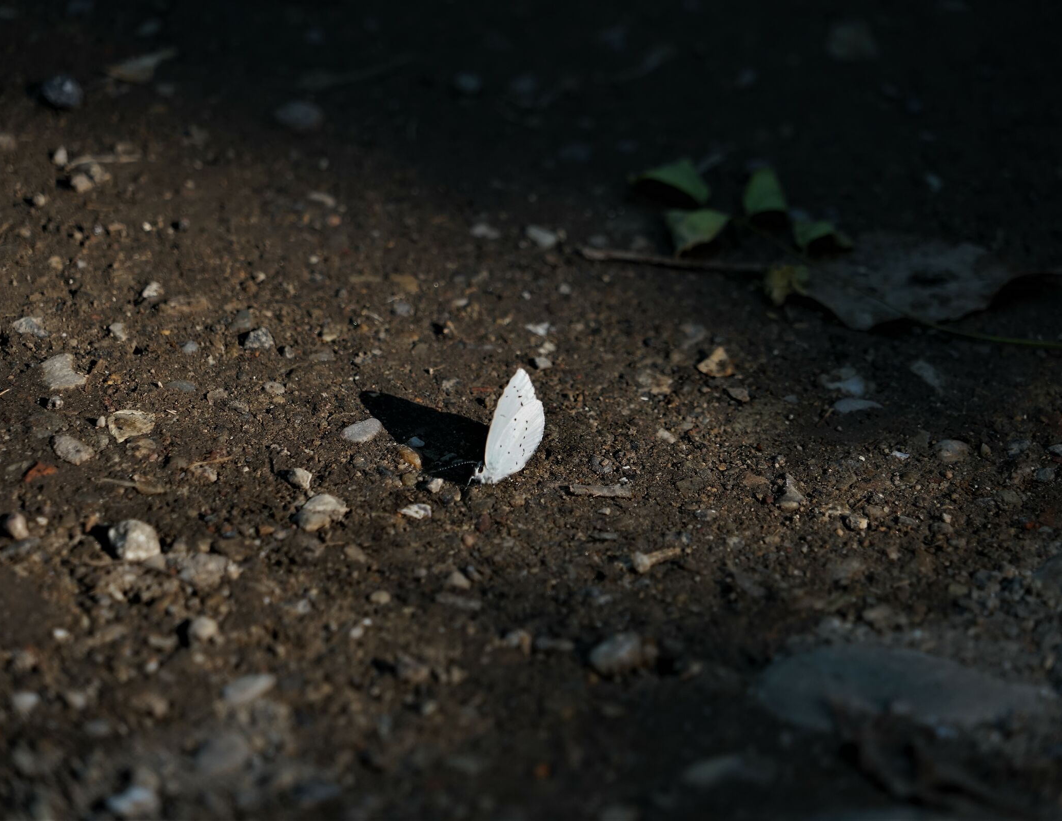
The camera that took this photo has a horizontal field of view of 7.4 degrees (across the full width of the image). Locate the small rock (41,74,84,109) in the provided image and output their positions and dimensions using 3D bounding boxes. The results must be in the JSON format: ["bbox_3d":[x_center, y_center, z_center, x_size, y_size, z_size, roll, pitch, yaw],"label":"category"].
[{"bbox_3d":[-0.063,-0.043,1.109,0.006,0.004,0.005,4,37,0],"label":"small rock"}]

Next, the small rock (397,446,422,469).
[{"bbox_3d":[-0.016,0.006,1.050,0.003,0.002,0.004,4,37,0],"label":"small rock"}]

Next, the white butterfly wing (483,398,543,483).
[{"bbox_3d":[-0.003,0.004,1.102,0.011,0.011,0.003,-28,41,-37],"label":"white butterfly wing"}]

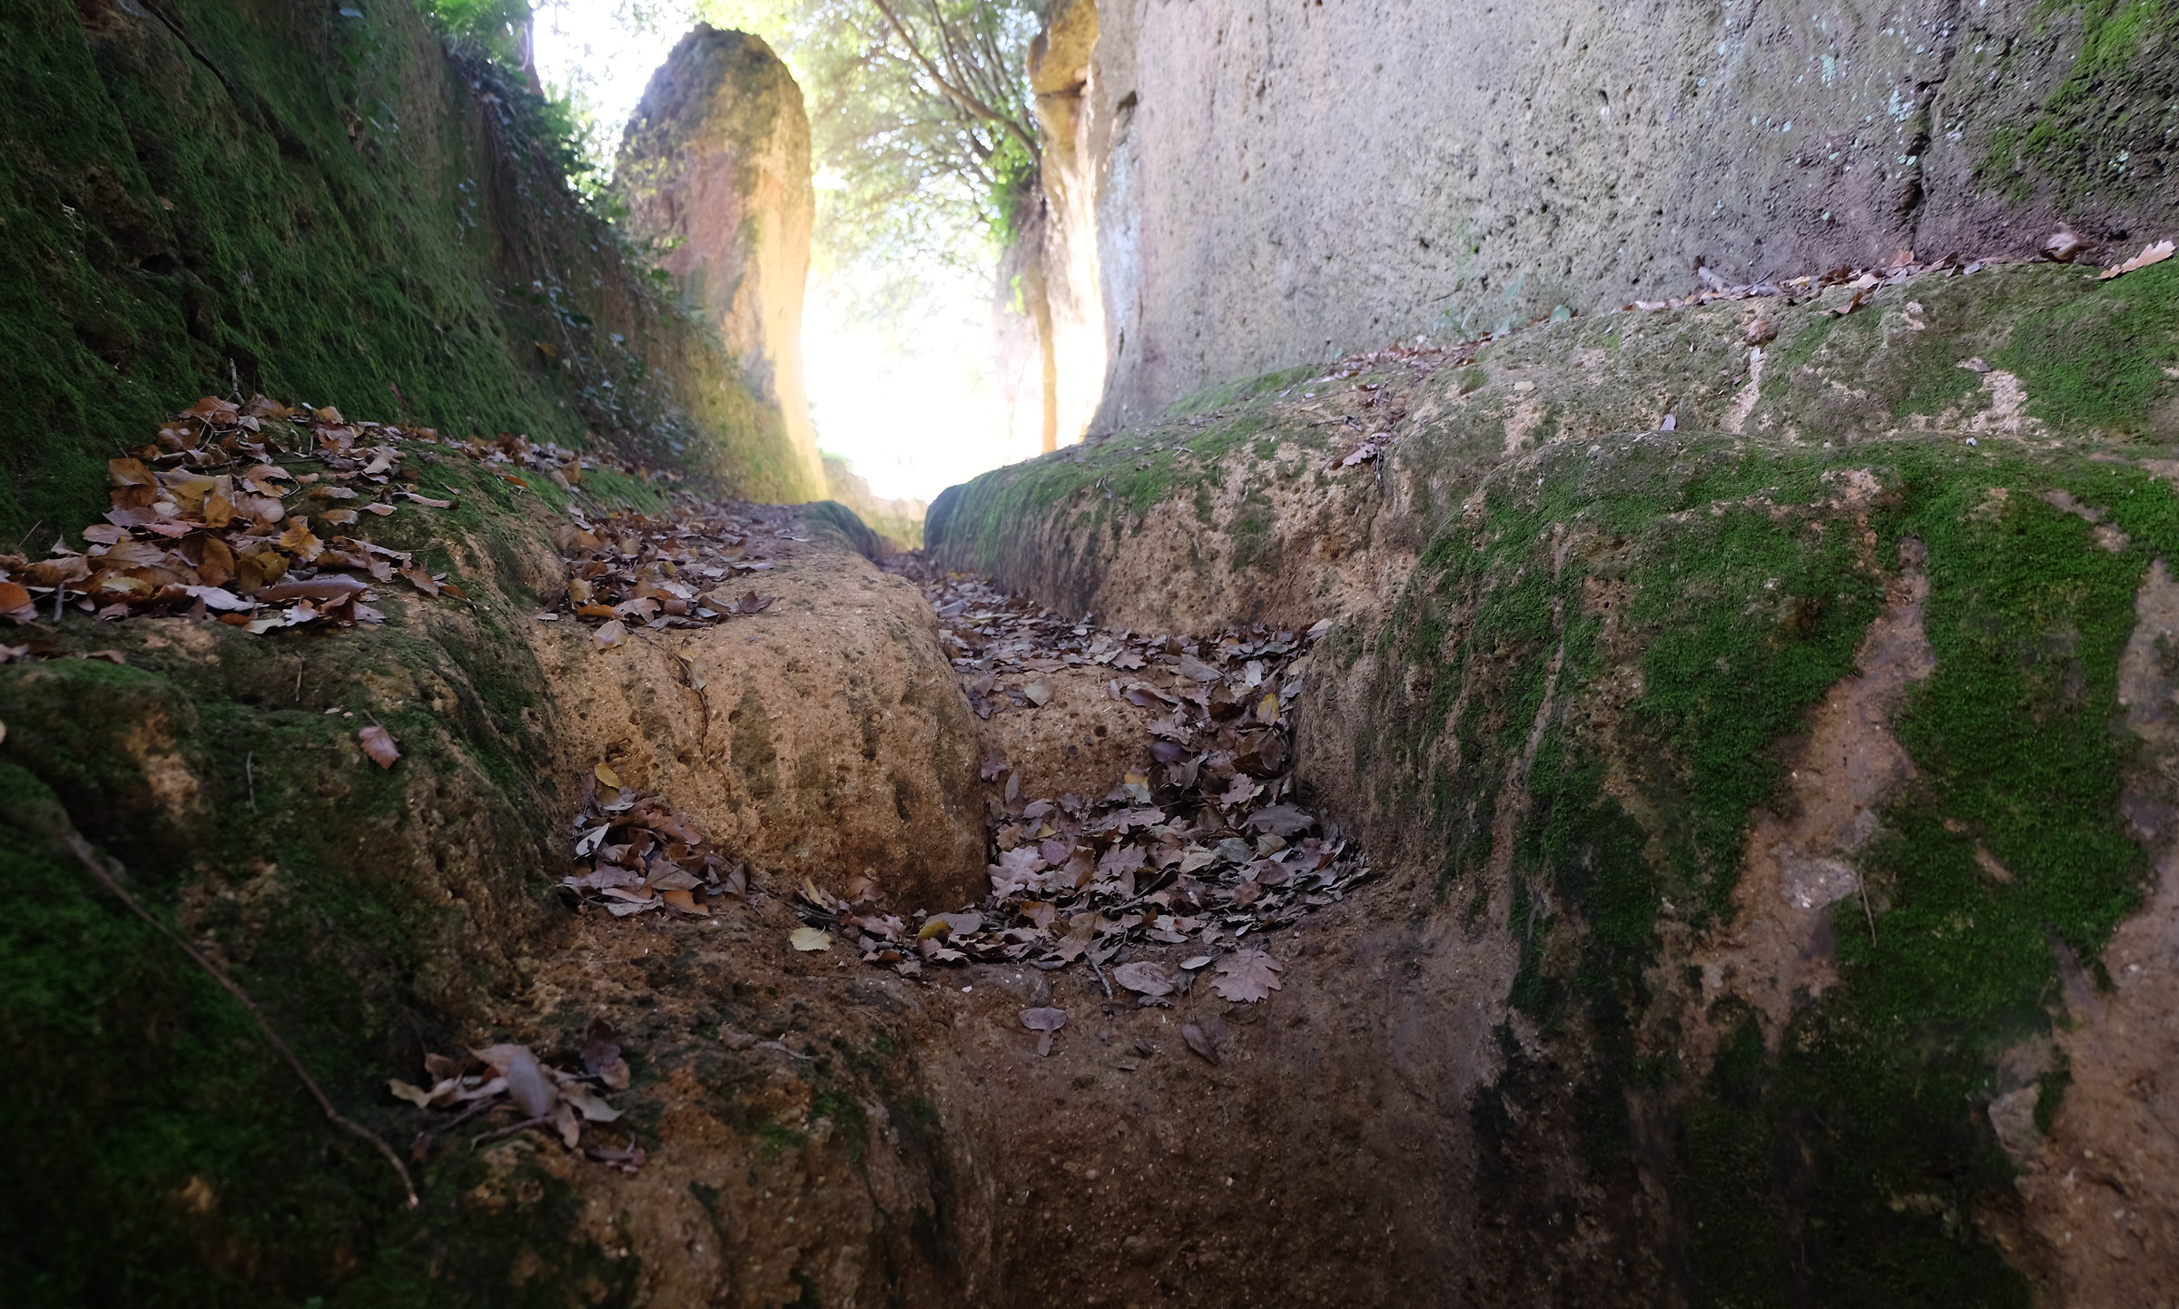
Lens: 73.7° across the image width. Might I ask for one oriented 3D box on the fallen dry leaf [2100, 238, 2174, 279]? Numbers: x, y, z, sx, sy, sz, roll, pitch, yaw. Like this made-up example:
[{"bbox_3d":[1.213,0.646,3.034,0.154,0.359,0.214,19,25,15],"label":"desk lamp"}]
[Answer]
[{"bbox_3d":[1.154,-0.435,1.601,0.106,0.015,0.035,-24,35,-5],"label":"fallen dry leaf"}]

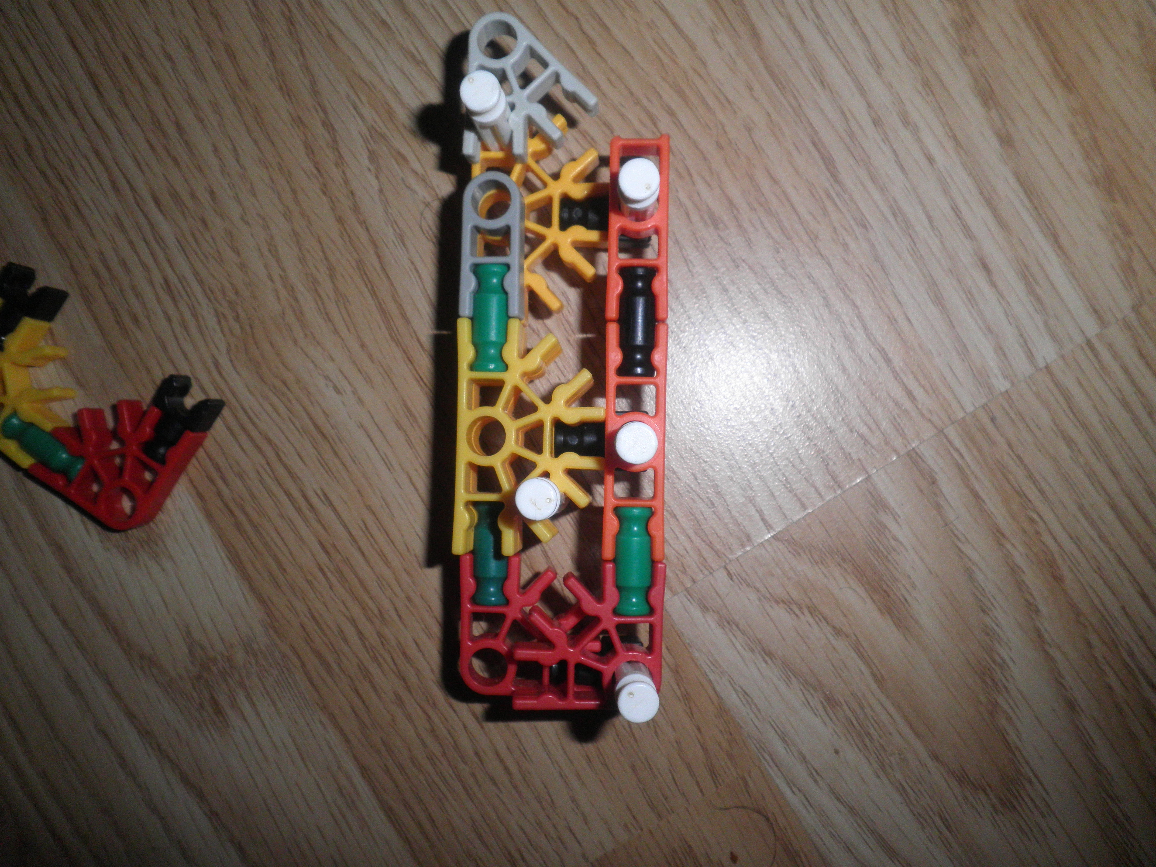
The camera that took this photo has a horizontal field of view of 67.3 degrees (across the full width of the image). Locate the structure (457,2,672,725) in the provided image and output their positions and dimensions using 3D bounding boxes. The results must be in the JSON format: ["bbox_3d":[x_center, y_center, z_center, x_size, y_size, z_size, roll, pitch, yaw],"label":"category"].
[{"bbox_3d":[-0.002,-0.011,0.144,0.034,0.033,0.111,0,91,4],"label":"structure"}]

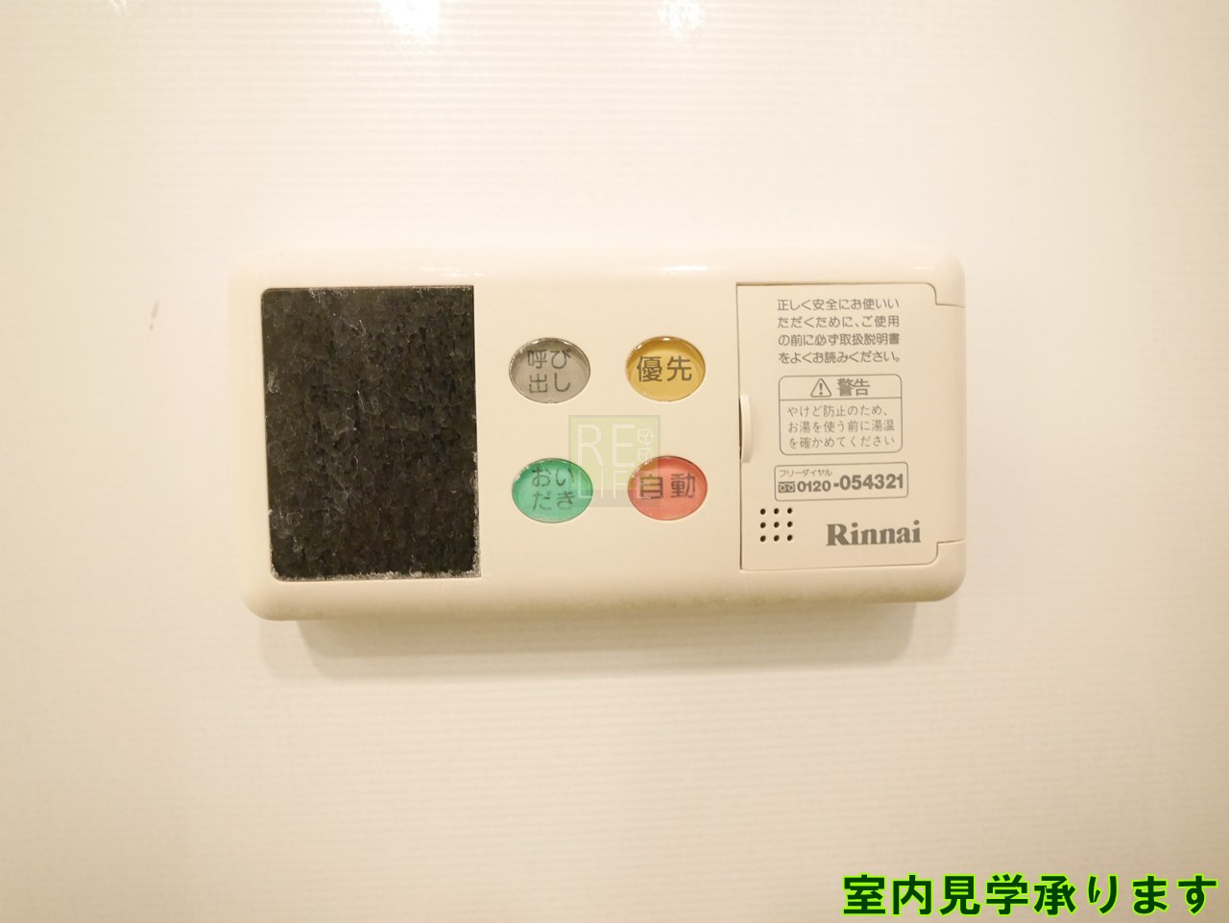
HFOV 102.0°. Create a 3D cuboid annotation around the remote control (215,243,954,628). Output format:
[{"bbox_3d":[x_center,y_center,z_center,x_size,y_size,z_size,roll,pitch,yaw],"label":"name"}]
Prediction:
[{"bbox_3d":[-0.002,-0.008,0.134,0.185,0.092,0.025,-1,1,-2],"label":"remote control"}]

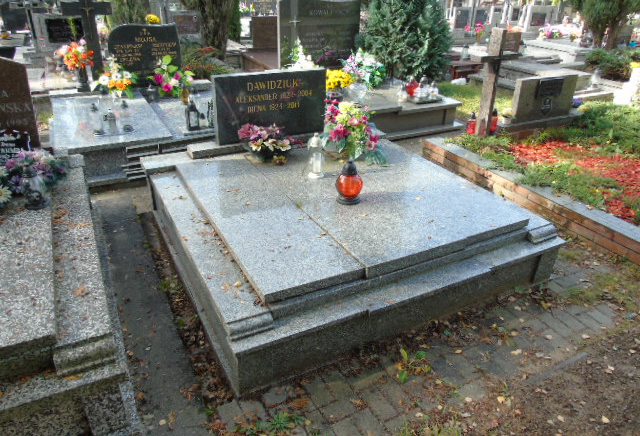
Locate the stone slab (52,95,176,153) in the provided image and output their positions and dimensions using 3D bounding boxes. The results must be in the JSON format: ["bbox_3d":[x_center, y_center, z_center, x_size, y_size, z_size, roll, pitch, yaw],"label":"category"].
[{"bbox_3d":[-2.034,-0.932,4.387,0.887,0.048,1.720,-13,31,-25],"label":"stone slab"}]

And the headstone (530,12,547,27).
[{"bbox_3d":[5.497,-4.979,11.592,0.443,0.340,0.082,-13,32,-26],"label":"headstone"}]

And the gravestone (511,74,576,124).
[{"bbox_3d":[2.439,-1.319,5.045,0.860,0.420,0.100,-13,31,-25],"label":"gravestone"}]

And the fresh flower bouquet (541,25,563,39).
[{"bbox_3d":[5.498,-4.458,11.061,0.453,0.288,0.361,-13,32,-26],"label":"fresh flower bouquet"}]

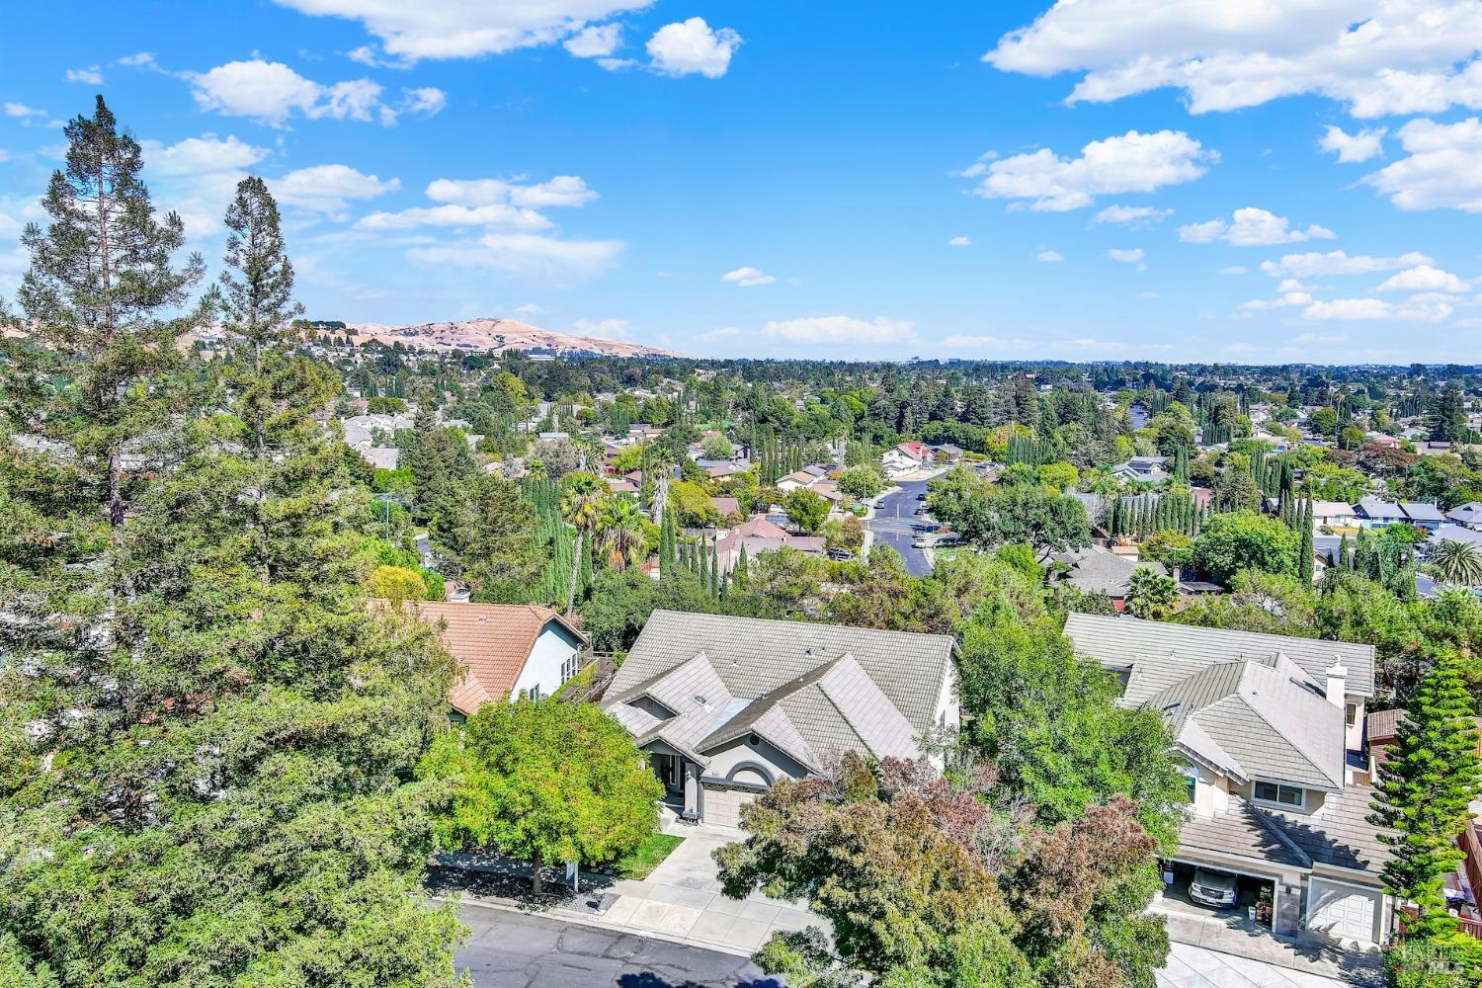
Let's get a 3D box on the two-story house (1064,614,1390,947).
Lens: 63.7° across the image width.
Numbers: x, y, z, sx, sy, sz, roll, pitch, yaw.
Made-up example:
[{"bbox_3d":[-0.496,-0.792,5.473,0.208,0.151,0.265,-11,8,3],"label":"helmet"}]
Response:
[{"bbox_3d":[22.962,12.030,59.112,17.217,7.718,25.034,4,7,28],"label":"two-story house"}]

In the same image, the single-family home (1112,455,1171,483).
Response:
[{"bbox_3d":[121.088,-6.839,363.250,16.300,7.000,13.500,1,6,4],"label":"single-family home"}]

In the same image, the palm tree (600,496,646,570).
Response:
[{"bbox_3d":[-12.486,8.656,125.931,5.000,16.930,5.000,0,6,0],"label":"palm tree"}]

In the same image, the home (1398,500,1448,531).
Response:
[{"bbox_3d":[152.261,4.901,266.822,8.000,5.300,13.500,2,6,12],"label":"home"}]

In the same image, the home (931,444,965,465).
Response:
[{"bbox_3d":[76.338,-15.075,438.979,14.000,5.700,13.000,2,6,12],"label":"home"}]

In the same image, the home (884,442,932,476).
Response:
[{"bbox_3d":[53.364,-11.236,388.269,15.500,8.300,16.000,1,6,2],"label":"home"}]

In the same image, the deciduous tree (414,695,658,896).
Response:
[{"bbox_3d":[-9.060,13.651,52.930,10.400,8.500,10.400,0,6,0],"label":"deciduous tree"}]

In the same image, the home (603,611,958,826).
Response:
[{"bbox_3d":[0.983,12.160,70.013,20.164,6.787,22.426,3,7,22],"label":"home"}]

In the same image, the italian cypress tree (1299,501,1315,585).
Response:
[{"bbox_3d":[89.305,8.261,188.360,2.450,14.400,2.450,3,7,25],"label":"italian cypress tree"}]

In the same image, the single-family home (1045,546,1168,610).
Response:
[{"bbox_3d":[48.616,12.205,164.235,16.500,5.300,18.500,1,6,7],"label":"single-family home"}]

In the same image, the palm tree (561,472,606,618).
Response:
[{"bbox_3d":[-16.692,7.296,123.056,4.900,19.207,4.900,0,6,0],"label":"palm tree"}]

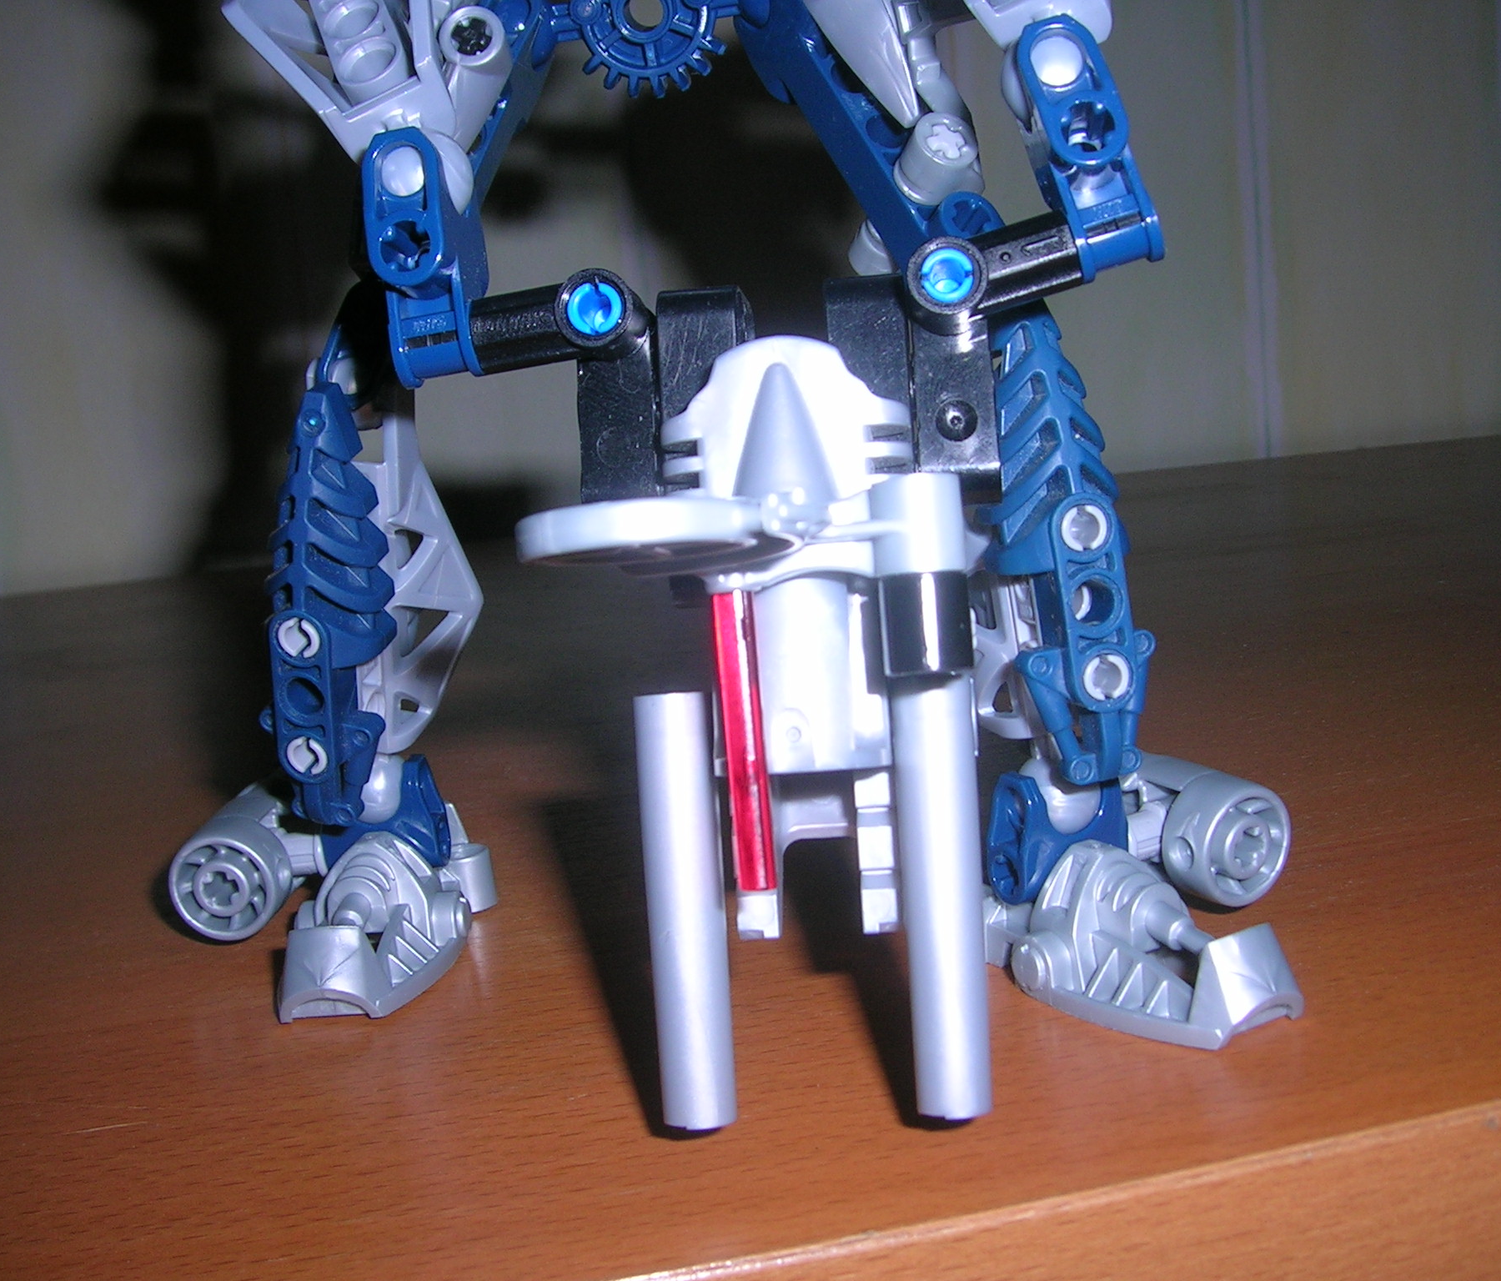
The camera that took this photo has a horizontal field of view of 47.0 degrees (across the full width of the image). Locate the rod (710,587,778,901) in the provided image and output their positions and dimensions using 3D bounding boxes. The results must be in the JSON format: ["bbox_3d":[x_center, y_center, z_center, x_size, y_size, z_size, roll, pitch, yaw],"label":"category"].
[{"bbox_3d":[0.000,0.009,0.146,0.004,0.026,0.004,-5,13,1],"label":"rod"}]

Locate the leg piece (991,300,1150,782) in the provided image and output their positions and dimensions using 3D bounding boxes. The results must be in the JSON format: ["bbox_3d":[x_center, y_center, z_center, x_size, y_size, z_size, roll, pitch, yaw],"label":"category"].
[{"bbox_3d":[0.034,-0.010,0.185,0.015,0.051,0.011,-8,4,-13],"label":"leg piece"}]

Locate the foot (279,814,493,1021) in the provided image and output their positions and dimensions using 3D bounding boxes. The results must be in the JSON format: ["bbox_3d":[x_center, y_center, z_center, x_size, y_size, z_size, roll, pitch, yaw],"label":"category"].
[{"bbox_3d":[-0.046,0.032,0.210,0.024,0.016,0.036,-4,10,5],"label":"foot"}]

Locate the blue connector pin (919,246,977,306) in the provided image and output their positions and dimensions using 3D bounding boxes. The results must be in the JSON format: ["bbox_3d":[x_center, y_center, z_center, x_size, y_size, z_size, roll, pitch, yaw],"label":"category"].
[{"bbox_3d":[0.018,-0.034,0.161,0.005,0.005,0.005,-5,10,-1],"label":"blue connector pin"}]

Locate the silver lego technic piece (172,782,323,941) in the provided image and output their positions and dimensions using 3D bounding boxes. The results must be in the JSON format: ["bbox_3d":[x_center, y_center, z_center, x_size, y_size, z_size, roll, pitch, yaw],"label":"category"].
[{"bbox_3d":[-0.065,0.029,0.227,0.016,0.015,0.019,-4,14,6],"label":"silver lego technic piece"}]

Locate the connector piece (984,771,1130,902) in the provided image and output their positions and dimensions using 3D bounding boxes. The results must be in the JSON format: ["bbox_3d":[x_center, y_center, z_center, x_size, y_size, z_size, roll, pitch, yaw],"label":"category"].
[{"bbox_3d":[0.034,0.022,0.192,0.014,0.015,0.009,-9,11,-23],"label":"connector piece"}]

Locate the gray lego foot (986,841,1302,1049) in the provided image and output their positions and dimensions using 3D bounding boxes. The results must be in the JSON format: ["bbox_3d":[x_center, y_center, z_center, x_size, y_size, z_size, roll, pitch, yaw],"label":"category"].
[{"bbox_3d":[0.042,0.028,0.184,0.024,0.016,0.036,-10,11,-26],"label":"gray lego foot"}]

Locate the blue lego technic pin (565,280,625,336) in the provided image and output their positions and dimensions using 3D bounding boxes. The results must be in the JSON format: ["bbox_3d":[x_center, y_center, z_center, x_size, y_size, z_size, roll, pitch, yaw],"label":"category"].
[{"bbox_3d":[-0.014,-0.031,0.161,0.005,0.005,0.005,-5,10,-1],"label":"blue lego technic pin"}]

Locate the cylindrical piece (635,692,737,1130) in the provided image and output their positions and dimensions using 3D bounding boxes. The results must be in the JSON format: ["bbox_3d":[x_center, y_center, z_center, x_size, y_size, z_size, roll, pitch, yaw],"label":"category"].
[{"bbox_3d":[-0.005,0.023,0.147,0.006,0.040,0.006,-3,18,1],"label":"cylindrical piece"}]

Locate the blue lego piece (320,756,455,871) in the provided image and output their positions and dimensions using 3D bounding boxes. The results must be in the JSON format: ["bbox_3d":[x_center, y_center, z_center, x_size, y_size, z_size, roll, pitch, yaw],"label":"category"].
[{"bbox_3d":[-0.047,0.022,0.222,0.015,0.014,0.009,-3,10,9],"label":"blue lego piece"}]

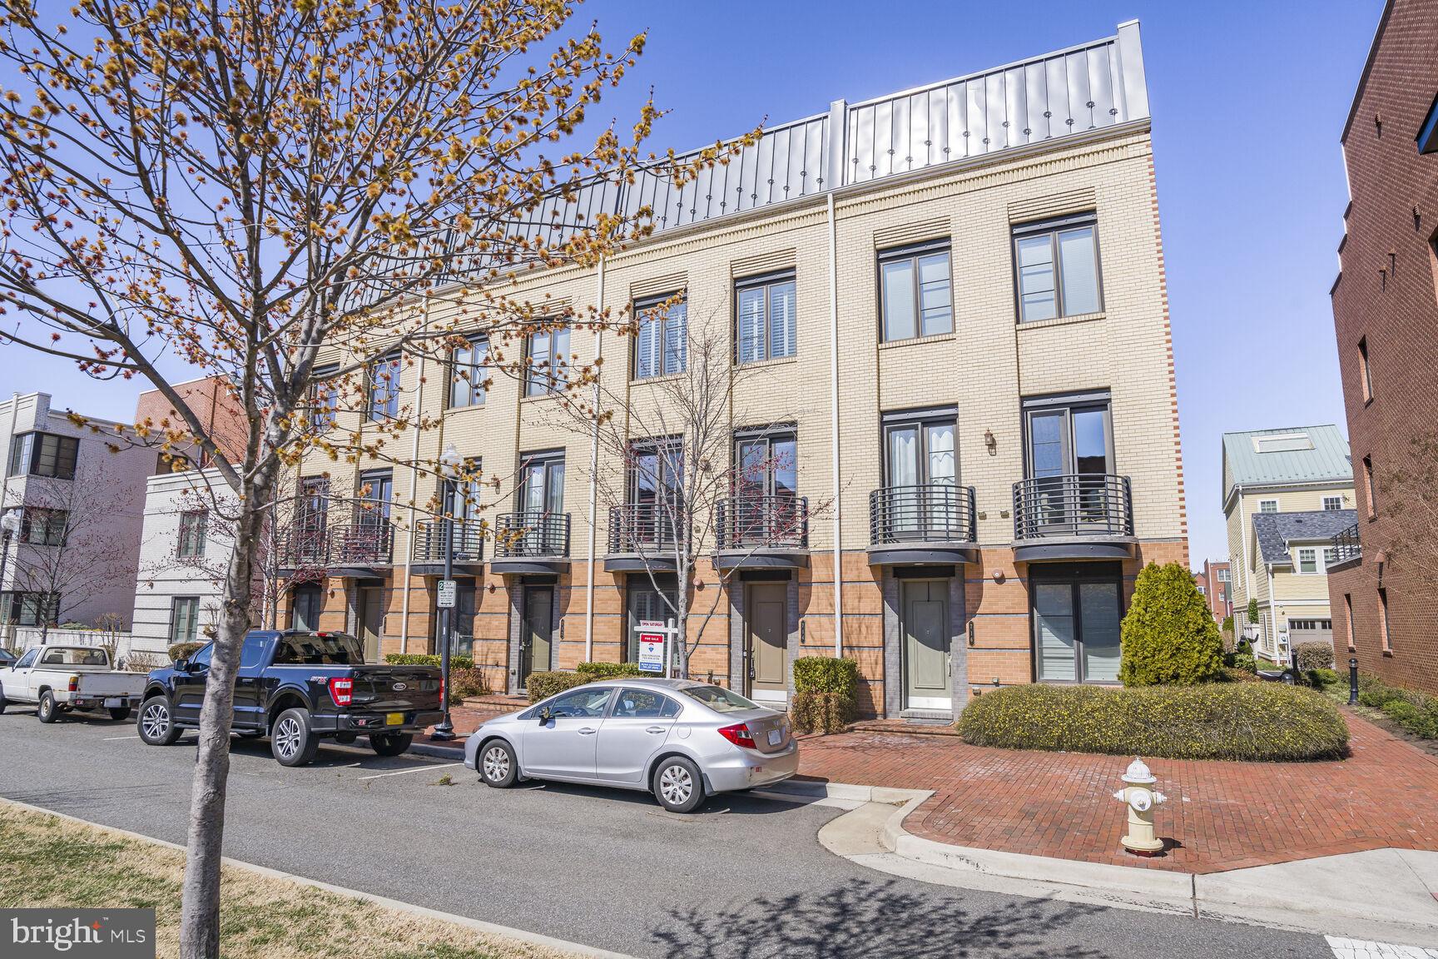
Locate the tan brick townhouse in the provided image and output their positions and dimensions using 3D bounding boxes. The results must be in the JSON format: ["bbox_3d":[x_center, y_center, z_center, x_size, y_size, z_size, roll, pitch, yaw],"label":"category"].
[{"bbox_3d":[0.269,-0.689,24.486,22.448,13.148,12.000,-4,-10,26],"label":"tan brick townhouse"}]

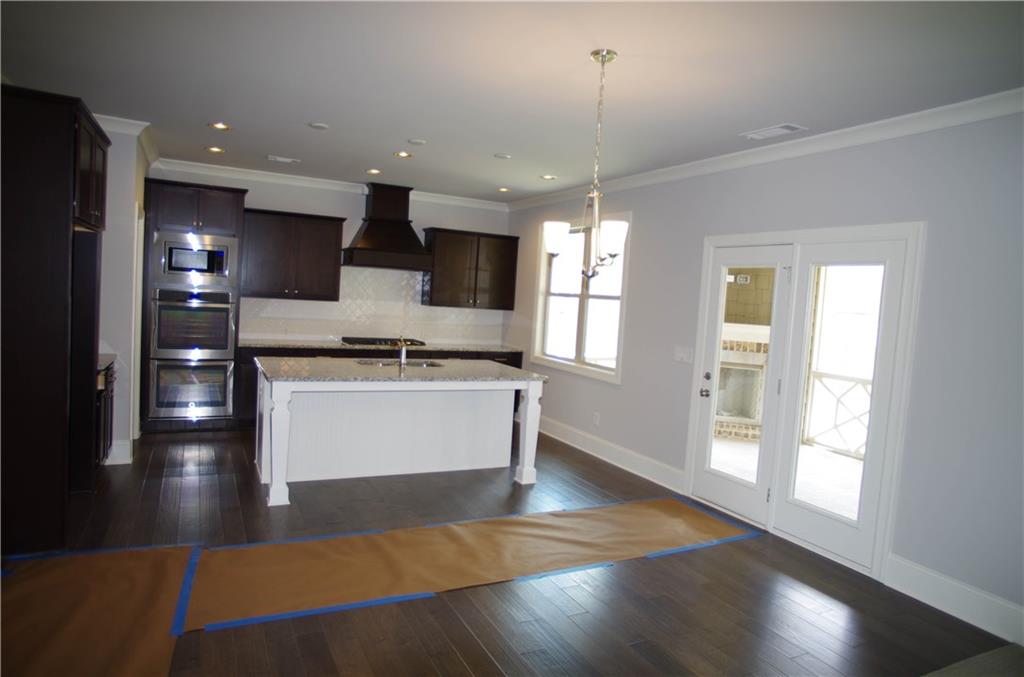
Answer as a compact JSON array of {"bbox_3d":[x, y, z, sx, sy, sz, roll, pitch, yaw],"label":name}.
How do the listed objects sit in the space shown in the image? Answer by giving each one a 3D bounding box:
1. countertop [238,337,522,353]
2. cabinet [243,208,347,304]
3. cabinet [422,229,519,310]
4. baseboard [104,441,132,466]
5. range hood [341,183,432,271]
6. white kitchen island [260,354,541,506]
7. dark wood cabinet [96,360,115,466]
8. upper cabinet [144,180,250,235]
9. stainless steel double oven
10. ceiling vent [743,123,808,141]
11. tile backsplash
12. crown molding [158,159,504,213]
[{"bbox_3d":[-1.489,0.062,7.132,3.290,0.035,0.650,2,5,-28],"label":"countertop"},{"bbox_3d":[-2.467,-0.902,6.676,1.055,0.915,0.350,2,5,-28],"label":"cabinet"},{"bbox_3d":[-0.527,-0.852,7.524,1.167,0.930,0.350,2,5,-28],"label":"cabinet"},{"bbox_3d":[-3.134,0.910,4.747,0.205,0.193,0.025,2,5,-28],"label":"baseboard"},{"bbox_3d":[-1.435,-1.278,6.920,0.950,0.992,0.505,2,5,-28],"label":"range hood"},{"bbox_3d":[-0.951,0.696,4.973,2.184,0.910,1.180,2,5,-28],"label":"white kitchen island"},{"bbox_3d":[-3.304,0.605,4.308,0.610,0.870,0.650,2,5,-28],"label":"dark wood cabinet"},{"bbox_3d":[-3.225,-1.270,6.072,0.880,0.500,0.630,2,5,-28],"label":"upper cabinet"},{"bbox_3d":[-3.209,-0.125,6.017,0.762,1.806,0.600,2,5,-28],"label":"stainless steel double oven"},{"bbox_3d":[1.705,-1.344,3.908,0.190,0.020,0.380,2,5,-28],"label":"ceiling vent"},{"bbox_3d":[-1.547,-0.397,7.229,3.225,0.870,0.020,2,5,-28],"label":"tile backsplash"},{"bbox_3d":[-1.825,-1.743,6.911,4.070,0.102,0.080,2,5,-28],"label":"crown molding"}]

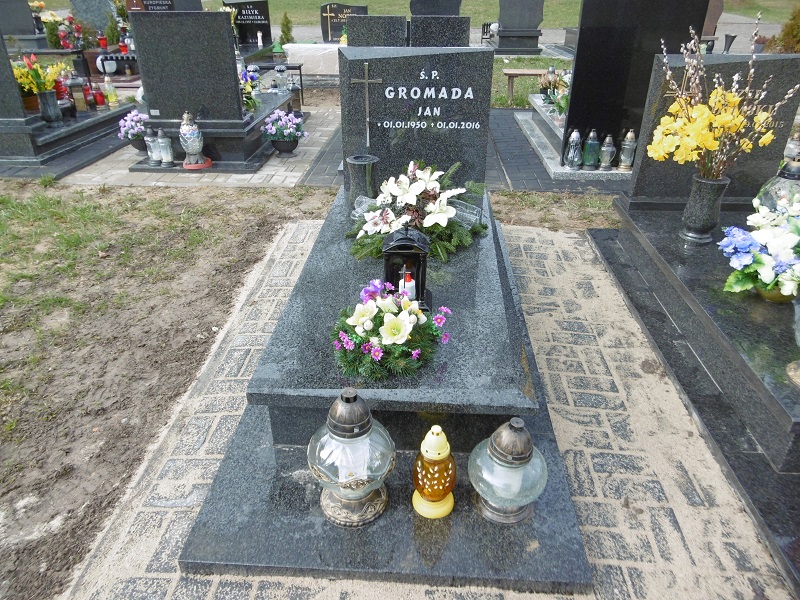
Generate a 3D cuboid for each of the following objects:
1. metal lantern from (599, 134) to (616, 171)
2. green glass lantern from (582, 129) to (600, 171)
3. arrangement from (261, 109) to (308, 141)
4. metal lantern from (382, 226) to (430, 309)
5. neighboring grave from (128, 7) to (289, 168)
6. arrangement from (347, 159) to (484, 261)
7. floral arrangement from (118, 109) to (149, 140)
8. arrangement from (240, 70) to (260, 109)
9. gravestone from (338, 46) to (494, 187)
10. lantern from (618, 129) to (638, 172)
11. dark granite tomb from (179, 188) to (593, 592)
[{"bbox_3d":[1.599,-1.129,4.255,0.115,0.265,0.105,2,30,3],"label":"metal lantern"},{"bbox_3d":[1.474,-1.149,4.252,0.118,0.300,0.118,2,30,3],"label":"green glass lantern"},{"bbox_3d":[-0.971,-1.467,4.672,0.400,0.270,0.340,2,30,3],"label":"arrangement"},{"bbox_3d":[0.027,-0.138,1.996,0.175,0.336,0.165,2,30,3],"label":"metal lantern"},{"bbox_3d":[-1.559,-2.012,5.021,0.990,1.105,2.200,2,30,3],"label":"neighboring grave"},{"bbox_3d":[0.081,-0.446,2.584,0.670,0.292,0.620,2,30,3],"label":"arrangement"},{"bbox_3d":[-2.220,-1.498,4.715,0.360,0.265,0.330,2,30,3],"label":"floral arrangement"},{"bbox_3d":[-1.364,-1.839,4.912,0.310,0.365,0.300,2,30,3],"label":"arrangement"},{"bbox_3d":[0.081,-0.898,2.834,0.742,0.705,0.092,2,31,3],"label":"gravestone"},{"bbox_3d":[1.746,-1.144,4.237,0.122,0.310,0.120,2,30,3],"label":"lantern"},{"bbox_3d":[0.021,0.006,2.343,1.020,0.258,2.370,2,30,3],"label":"dark granite tomb"}]

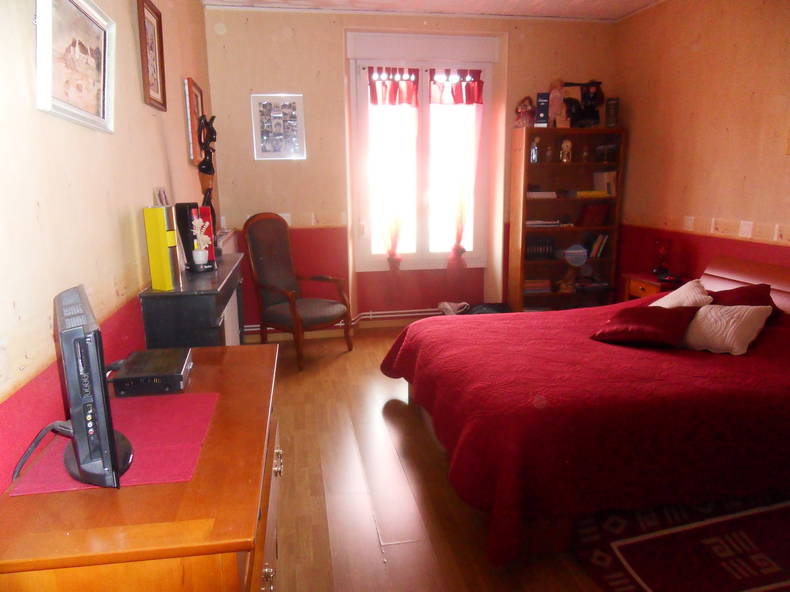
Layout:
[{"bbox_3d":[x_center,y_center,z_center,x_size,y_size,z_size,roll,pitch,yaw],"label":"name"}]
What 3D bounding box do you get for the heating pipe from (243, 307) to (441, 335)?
[{"bbox_3d":[-0.373,0.196,4.873,1.904,0.055,0.262,-3,13,-10],"label":"heating pipe"}]

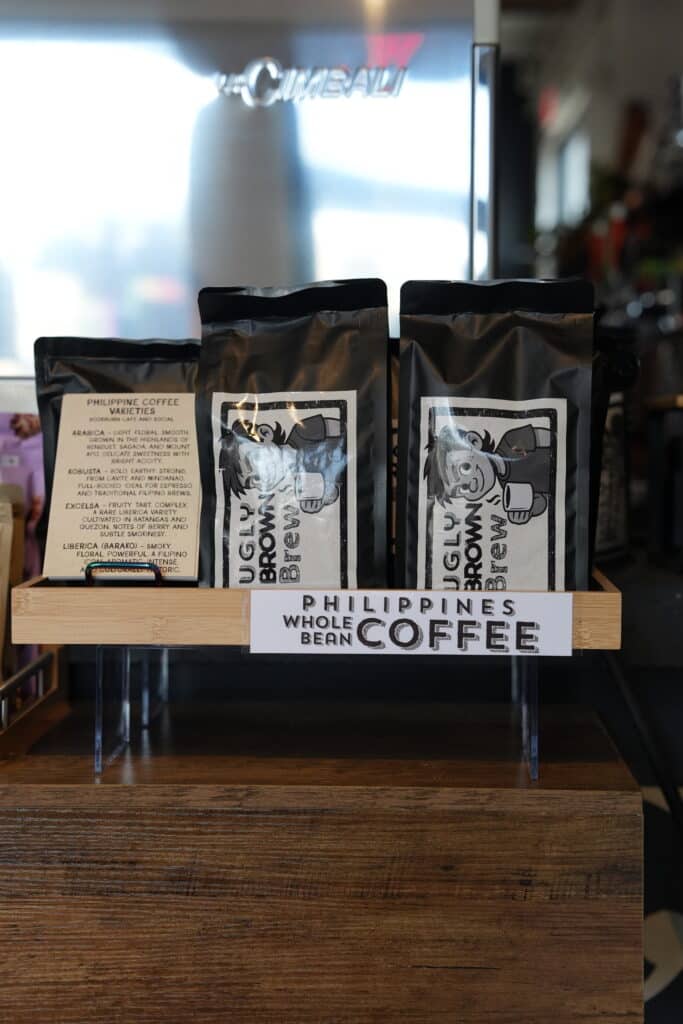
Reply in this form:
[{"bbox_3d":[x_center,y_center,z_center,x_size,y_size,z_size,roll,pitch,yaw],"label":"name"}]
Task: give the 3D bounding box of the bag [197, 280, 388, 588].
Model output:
[{"bbox_3d":[-0.035,-0.040,1.158,0.136,0.246,0.075,0,4,5],"label":"bag"}]

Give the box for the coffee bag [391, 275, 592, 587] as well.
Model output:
[{"bbox_3d":[0.109,-0.040,1.151,0.137,0.247,0.075,0,4,6],"label":"coffee bag"}]

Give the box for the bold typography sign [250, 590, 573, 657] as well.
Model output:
[{"bbox_3d":[0.047,0.076,1.104,0.219,0.043,0.003,0,4,3],"label":"bold typography sign"}]

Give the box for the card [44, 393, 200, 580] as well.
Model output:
[{"bbox_3d":[-0.155,-0.020,1.177,0.109,0.152,0.004,0,-26,3],"label":"card"}]

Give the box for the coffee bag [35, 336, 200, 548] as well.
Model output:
[{"bbox_3d":[-0.166,-0.029,1.260,0.145,0.211,0.075,0,4,3],"label":"coffee bag"}]

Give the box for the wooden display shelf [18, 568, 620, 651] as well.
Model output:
[{"bbox_3d":[-0.013,0.064,1.246,0.417,0.039,0.275,0,4,3],"label":"wooden display shelf"}]

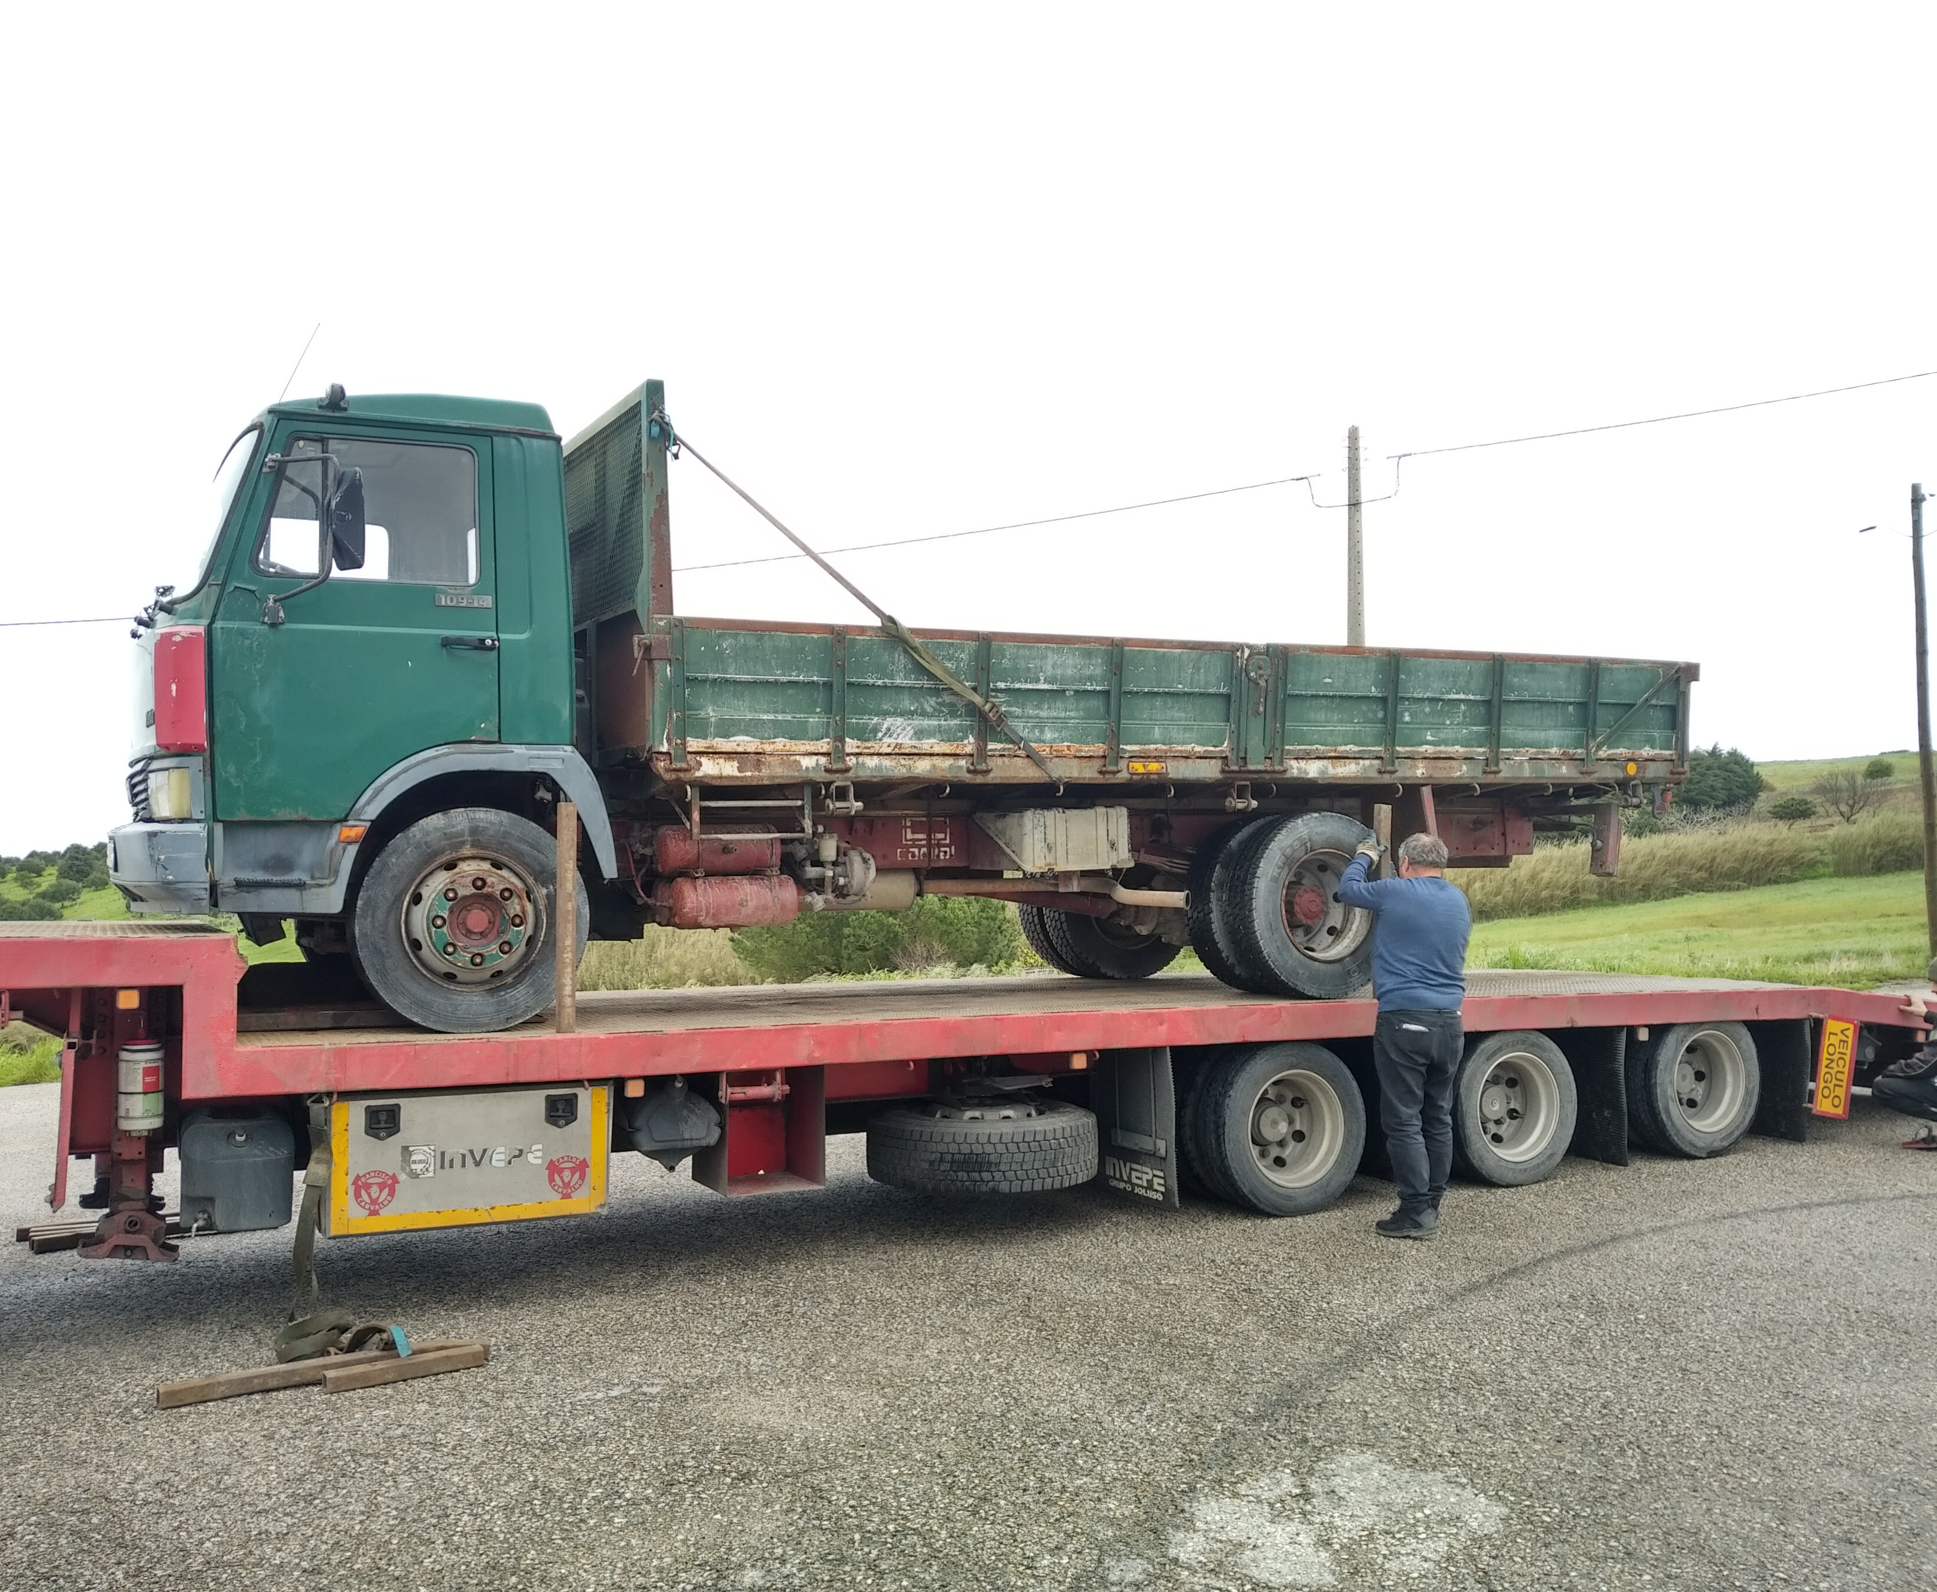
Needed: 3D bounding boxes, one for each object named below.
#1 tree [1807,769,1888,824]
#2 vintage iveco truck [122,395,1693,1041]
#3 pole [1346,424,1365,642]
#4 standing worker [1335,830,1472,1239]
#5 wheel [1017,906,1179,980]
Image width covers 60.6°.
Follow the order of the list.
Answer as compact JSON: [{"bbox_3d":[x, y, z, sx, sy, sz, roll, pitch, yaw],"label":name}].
[{"bbox_3d":[45.102,0.048,85.000,4.000,2.800,3.600,0,-3,0],"label":"tree"},{"bbox_3d":[-0.048,-0.274,7.987,7.290,2.420,2.400,0,-1,-27],"label":"vintage iveco truck"},{"bbox_3d":[5.618,-1.337,24.000,0.360,8.000,0.300,0,-3,0],"label":"pole"},{"bbox_3d":[1.838,1.002,6.980,0.560,1.660,0.470,1,-3,-22],"label":"standing worker"},{"bbox_3d":[0.720,0.621,9.200,0.810,0.810,0.460,1,-3,-27],"label":"wheel"}]

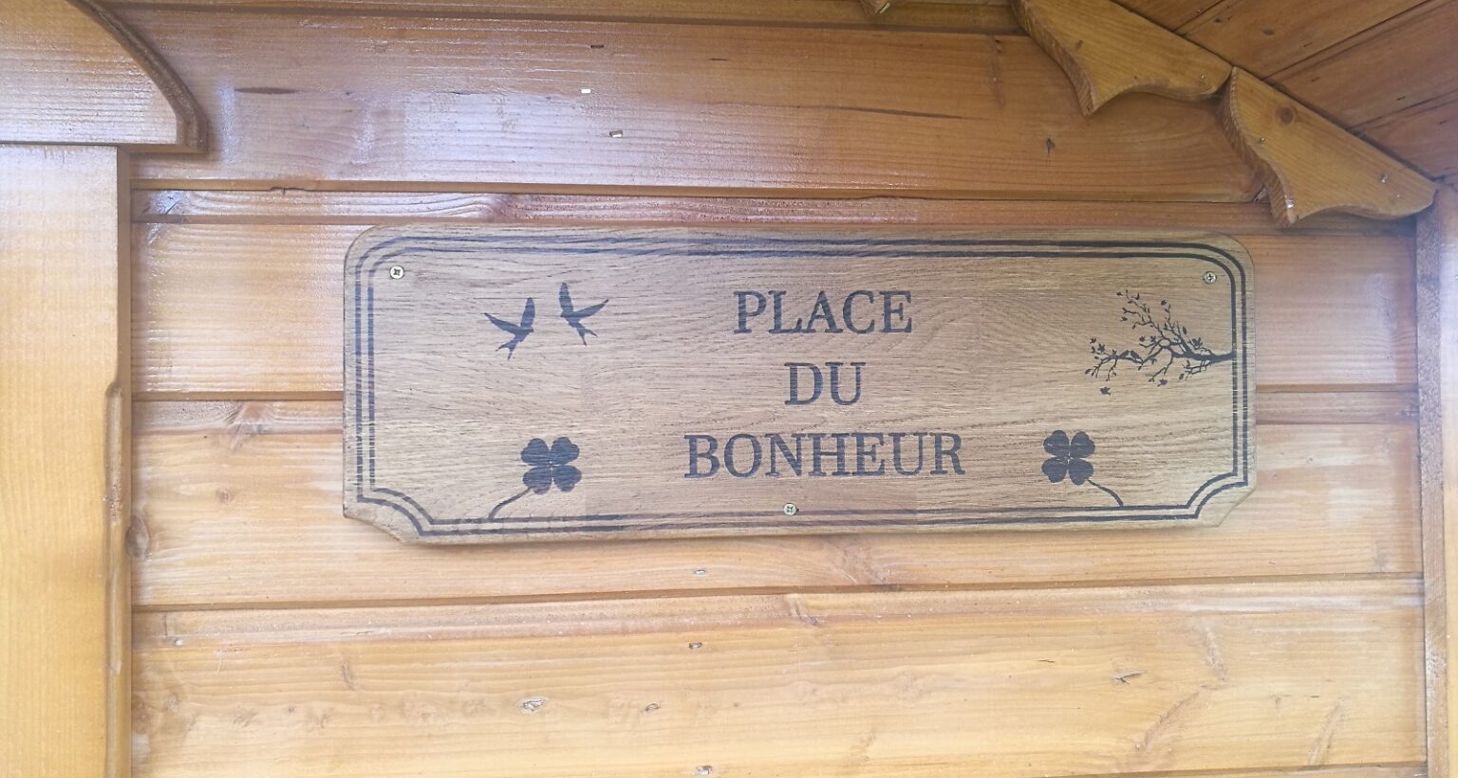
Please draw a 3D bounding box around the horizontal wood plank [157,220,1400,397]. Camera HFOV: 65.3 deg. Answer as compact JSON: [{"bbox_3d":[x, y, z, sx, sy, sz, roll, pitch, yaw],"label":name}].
[{"bbox_3d":[0.052,-0.051,0.744,0.837,0.108,0.020,0,-1,-6],"label":"horizontal wood plank"}]

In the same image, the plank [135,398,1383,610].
[{"bbox_3d":[0.053,0.068,0.742,0.837,0.125,0.020,0,-1,-6],"label":"plank"}]

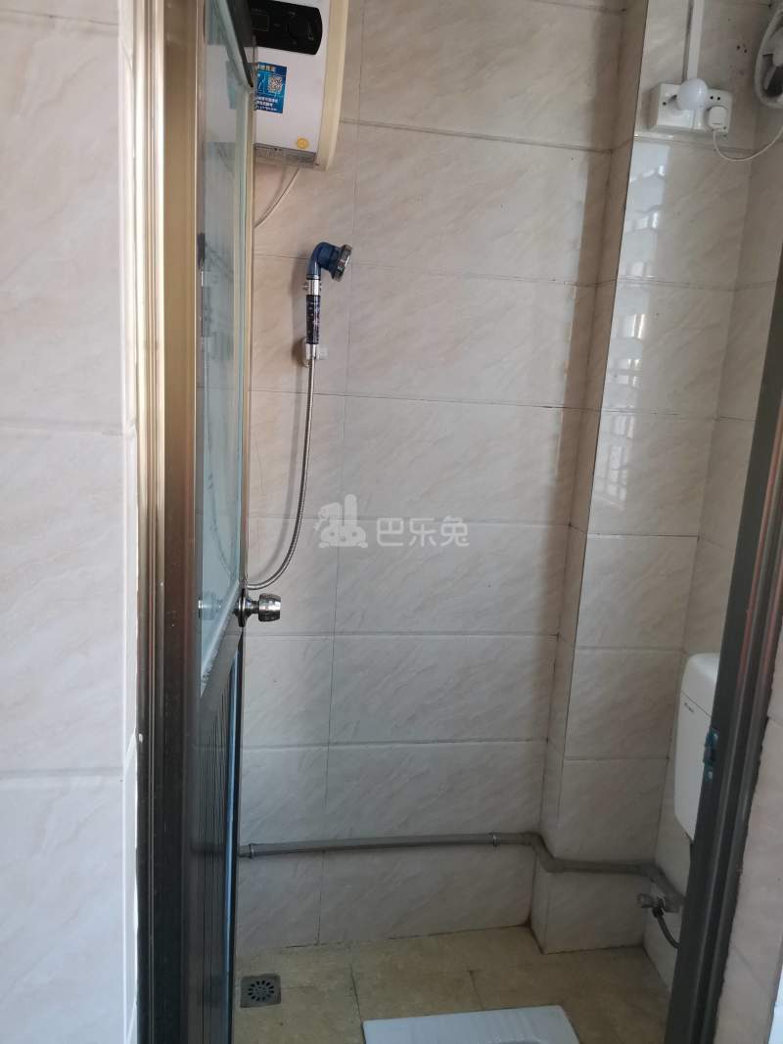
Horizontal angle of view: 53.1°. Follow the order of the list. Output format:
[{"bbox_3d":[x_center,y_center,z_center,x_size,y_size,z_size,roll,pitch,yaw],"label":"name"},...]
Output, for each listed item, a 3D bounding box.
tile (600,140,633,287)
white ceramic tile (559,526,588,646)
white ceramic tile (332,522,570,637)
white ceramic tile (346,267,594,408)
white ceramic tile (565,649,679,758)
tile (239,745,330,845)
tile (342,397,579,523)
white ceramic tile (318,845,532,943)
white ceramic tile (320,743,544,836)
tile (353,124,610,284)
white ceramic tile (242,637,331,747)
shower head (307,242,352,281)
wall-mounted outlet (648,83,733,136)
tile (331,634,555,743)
[{"bbox_3d":[0.526,-0.720,1.840,0.010,0.300,0.112,1,12,-10],"label":"tile"},{"bbox_3d":[0.472,0.169,2.021,0.010,0.300,0.112,1,12,-10],"label":"white ceramic tile"},{"bbox_3d":[0.158,0.147,2.006,0.600,0.300,0.010,1,11,-10],"label":"white ceramic tile"},{"bbox_3d":[0.195,-0.444,1.908,0.600,0.300,0.010,1,12,-10],"label":"white ceramic tile"},{"bbox_3d":[0.605,0.474,2.051,0.298,0.301,0.015,1,11,-11],"label":"white ceramic tile"},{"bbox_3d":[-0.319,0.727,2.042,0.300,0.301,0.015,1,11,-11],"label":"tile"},{"bbox_3d":[0.176,-0.146,1.948,0.600,0.300,0.010,1,11,-10],"label":"tile"},{"bbox_3d":[0.106,1.022,2.183,0.601,0.280,0.015,1,11,-11],"label":"white ceramic tile"},{"bbox_3d":[0.124,0.737,2.126,0.601,0.301,0.015,1,11,-11],"label":"white ceramic tile"},{"bbox_3d":[0.213,-0.736,1.835,0.601,0.301,0.015,1,11,-11],"label":"tile"},{"bbox_3d":[-0.457,0.429,1.989,0.600,0.300,0.010,1,12,-10],"label":"white ceramic tile"},{"bbox_3d":[-0.131,-0.558,1.675,0.088,0.073,0.072,8,10,-12],"label":"shower head"},{"bbox_3d":[0.661,-0.911,1.740,0.172,0.086,0.044,1,12,-10],"label":"wall-mounted outlet"},{"bbox_3d":[0.141,0.445,2.090,0.600,0.300,0.010,1,12,-10],"label":"tile"}]

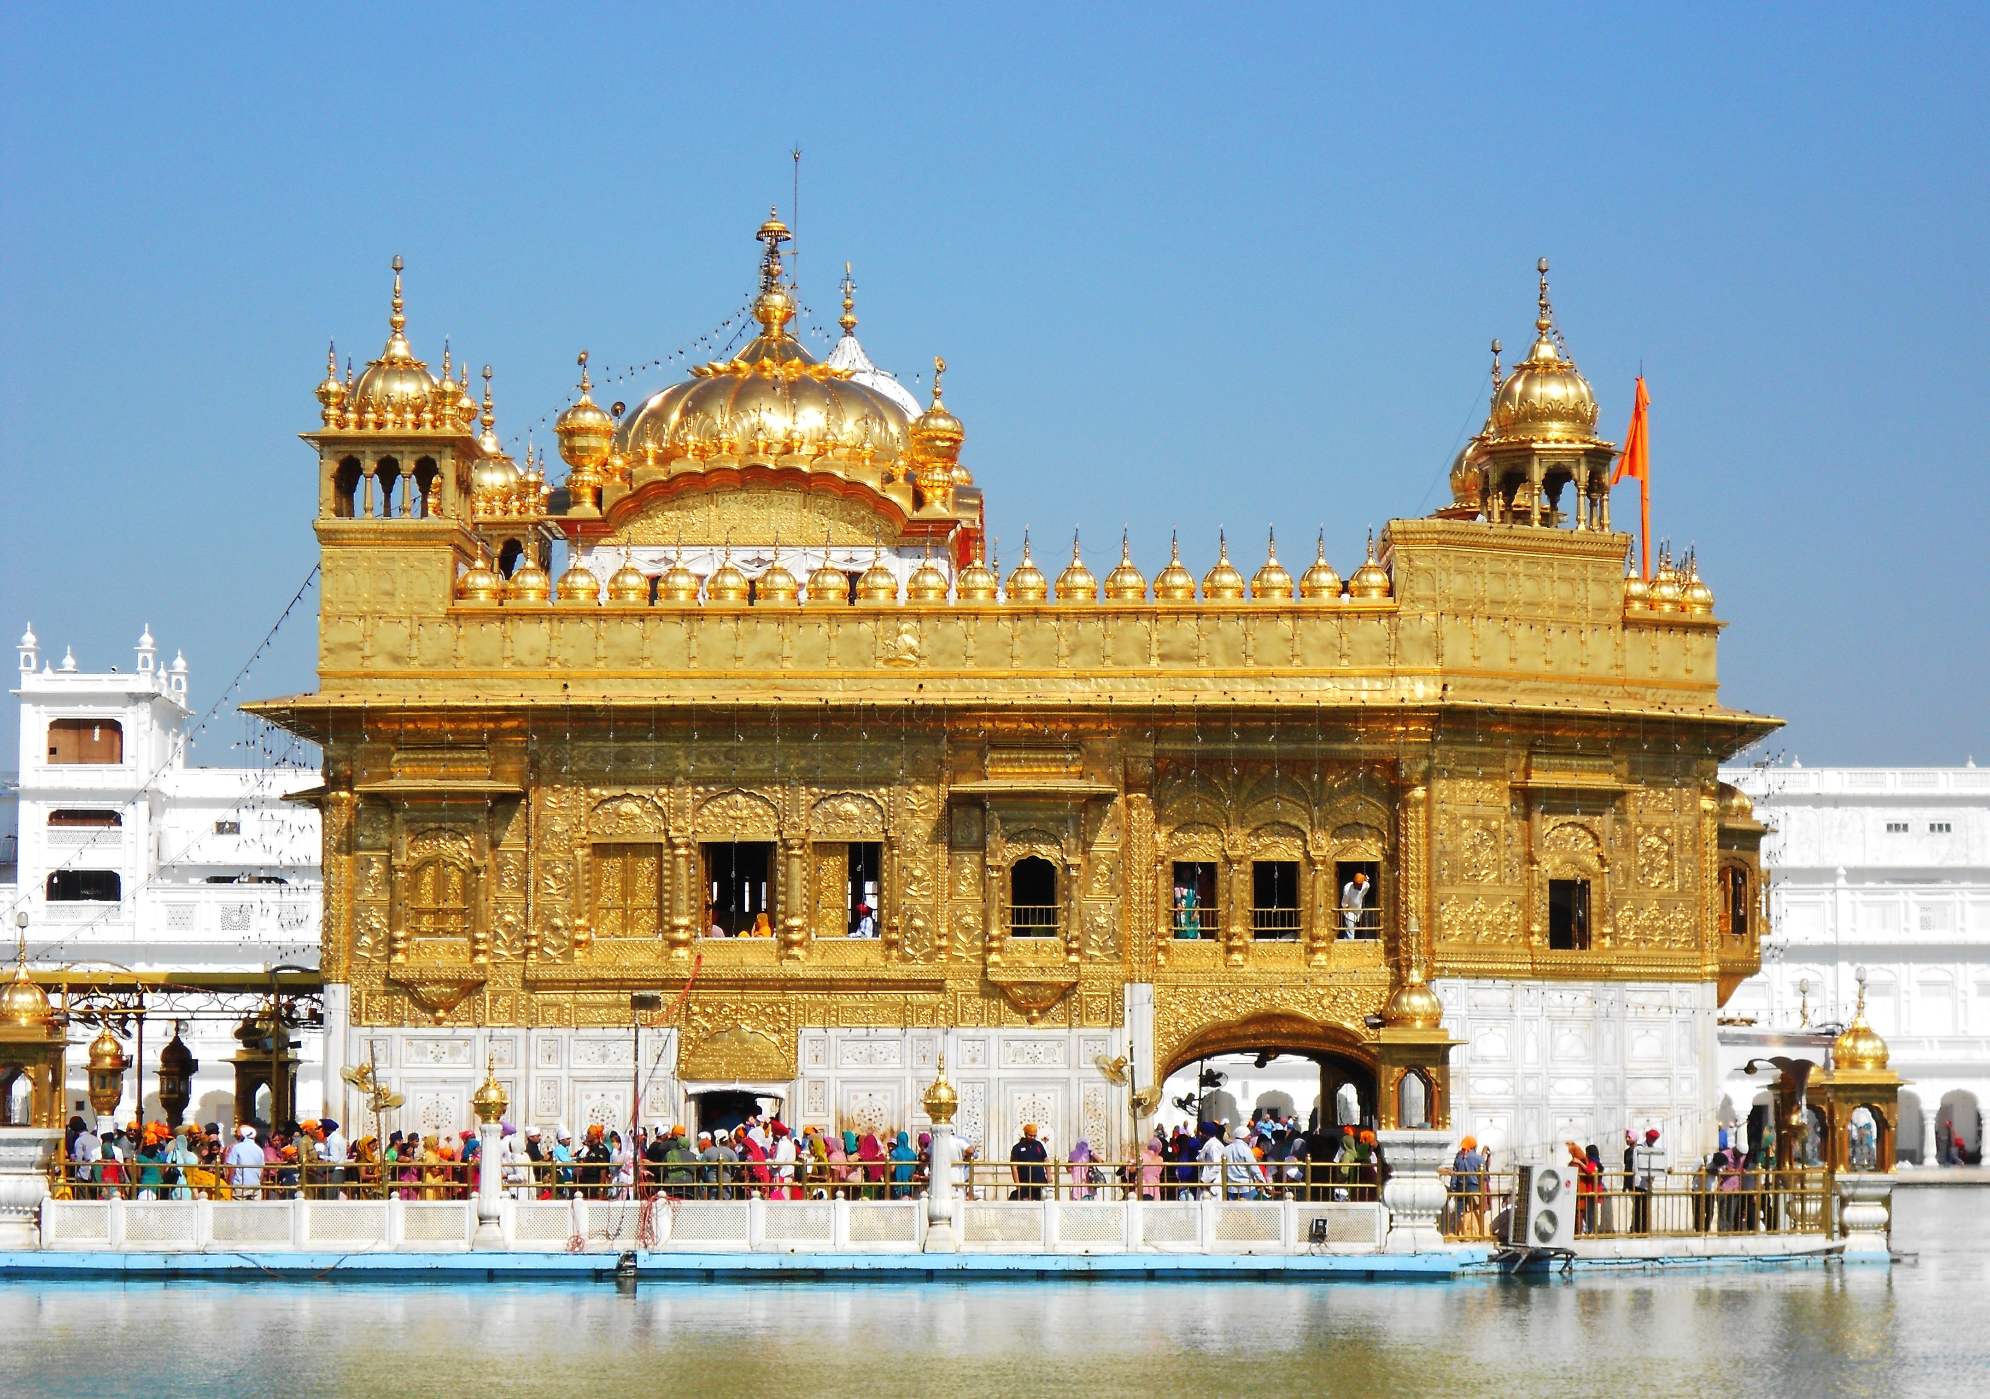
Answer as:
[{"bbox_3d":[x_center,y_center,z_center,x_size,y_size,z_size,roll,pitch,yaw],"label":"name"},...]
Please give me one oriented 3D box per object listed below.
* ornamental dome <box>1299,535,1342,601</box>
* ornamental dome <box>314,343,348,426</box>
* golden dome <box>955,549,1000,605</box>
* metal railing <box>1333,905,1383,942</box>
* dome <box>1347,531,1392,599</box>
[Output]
[{"bbox_3d":[4.904,-1.978,74.437,0.655,1.034,0.655,0,-5,2],"label":"ornamental dome"},{"bbox_3d":[-10.751,-5.102,80.113,0.512,1.423,0.512,0,-5,1],"label":"ornamental dome"},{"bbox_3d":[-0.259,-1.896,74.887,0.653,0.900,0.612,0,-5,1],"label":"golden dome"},{"bbox_3d":[5.445,3.375,74.148,0.755,0.524,0.153,0,-5,1],"label":"metal railing"},{"bbox_3d":[5.667,-2.011,74.779,0.653,1.088,0.612,0,-5,1],"label":"dome"}]

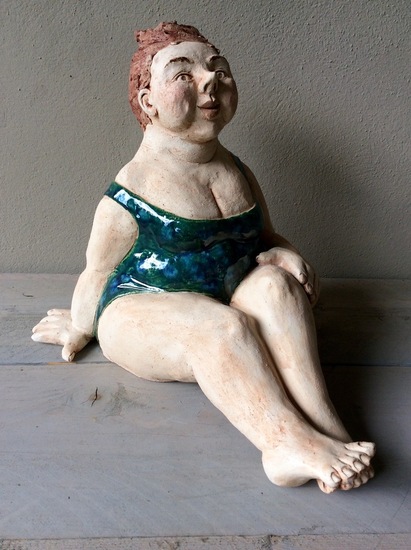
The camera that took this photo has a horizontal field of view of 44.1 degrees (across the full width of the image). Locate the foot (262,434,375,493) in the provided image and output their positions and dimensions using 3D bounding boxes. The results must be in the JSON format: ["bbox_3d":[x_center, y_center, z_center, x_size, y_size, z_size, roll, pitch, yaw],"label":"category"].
[{"bbox_3d":[0.089,0.139,0.397,0.086,0.046,0.042,8,30,10],"label":"foot"}]

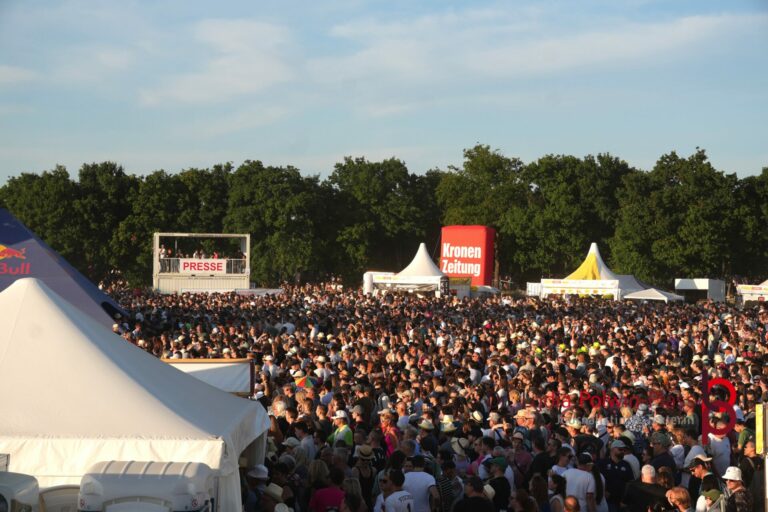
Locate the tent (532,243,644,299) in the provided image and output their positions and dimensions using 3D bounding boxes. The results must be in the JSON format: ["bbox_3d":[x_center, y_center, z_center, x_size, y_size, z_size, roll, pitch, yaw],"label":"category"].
[{"bbox_3d":[12.124,1.555,86.000,4.900,4.850,4.900,0,0,29],"label":"tent"}]

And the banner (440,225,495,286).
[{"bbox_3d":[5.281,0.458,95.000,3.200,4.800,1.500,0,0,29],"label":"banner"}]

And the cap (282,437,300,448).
[{"bbox_3d":[-1.301,2.623,21.000,0.260,0.140,0.180,0,0,-14],"label":"cap"}]

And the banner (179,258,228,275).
[{"bbox_3d":[-11.363,0.693,94.000,2.950,0.950,0.050,0,0,-8],"label":"banner"}]

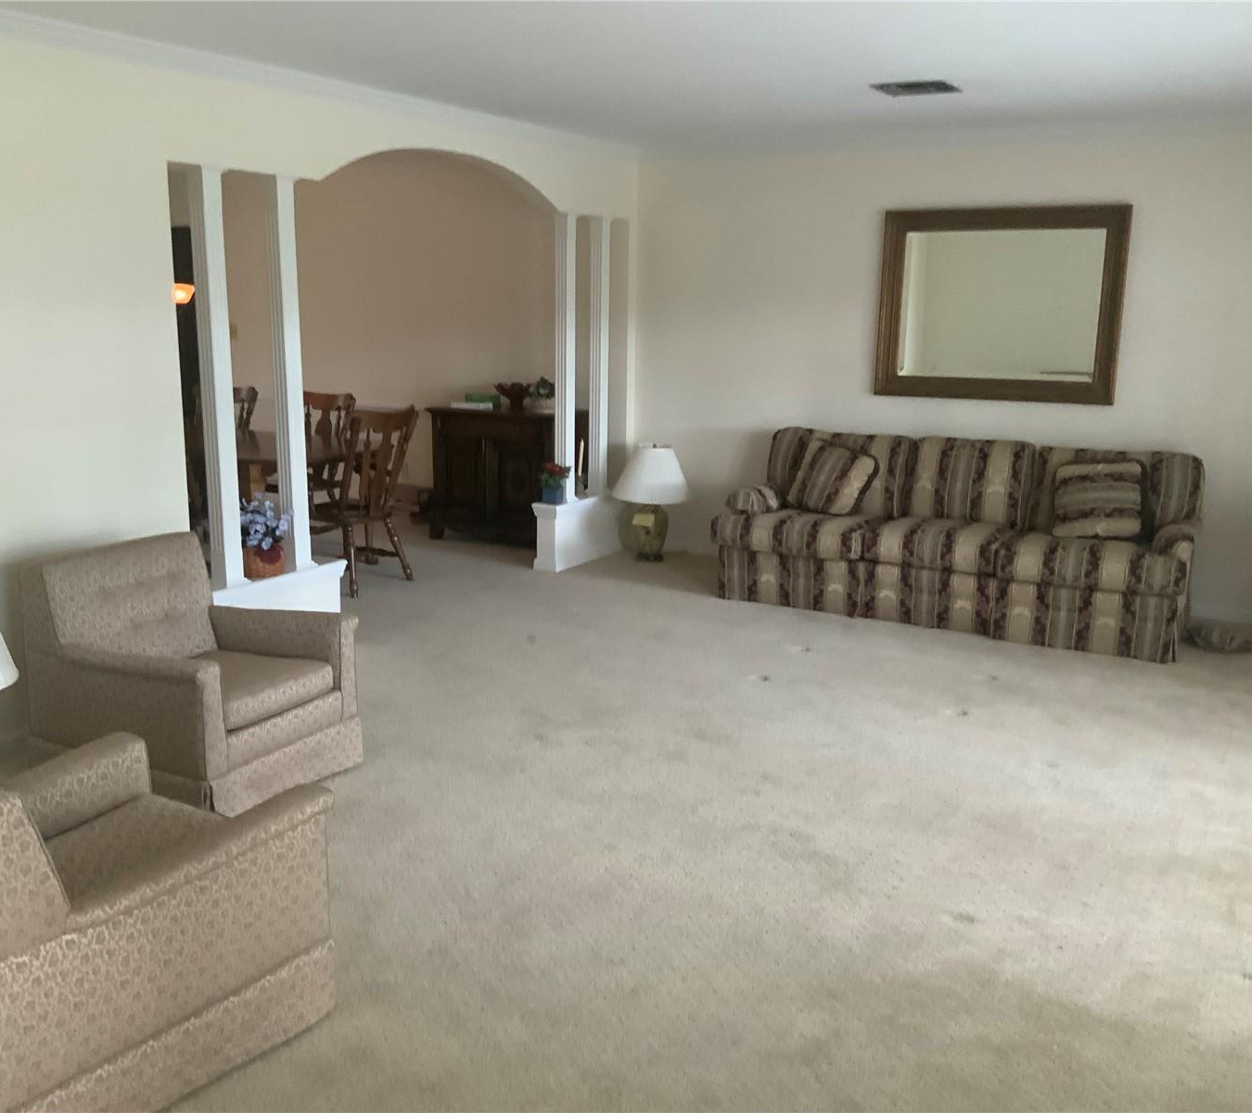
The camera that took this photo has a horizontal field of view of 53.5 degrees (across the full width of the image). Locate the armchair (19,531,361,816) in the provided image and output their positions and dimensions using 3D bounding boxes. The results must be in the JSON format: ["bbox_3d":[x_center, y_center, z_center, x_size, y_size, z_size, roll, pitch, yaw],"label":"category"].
[{"bbox_3d":[-1.408,0.363,4.067,0.830,0.725,0.680,7,13,30],"label":"armchair"}]

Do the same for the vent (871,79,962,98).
[{"bbox_3d":[1.237,-1.974,5.265,0.305,0.020,0.295,7,13,30],"label":"vent"}]

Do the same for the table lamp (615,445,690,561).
[{"bbox_3d":[0.155,-0.318,7.561,0.460,0.680,0.460,0,12,0],"label":"table lamp"}]

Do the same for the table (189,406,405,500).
[{"bbox_3d":[-2.198,-0.290,7.169,1.800,0.740,1.030,7,13,30],"label":"table"}]

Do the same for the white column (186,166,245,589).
[{"bbox_3d":[-1.640,-0.690,4.985,0.088,1.655,0.097,7,13,30],"label":"white column"}]

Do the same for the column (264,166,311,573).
[{"bbox_3d":[-1.446,-0.754,5.307,0.088,1.655,0.097,7,13,30],"label":"column"}]

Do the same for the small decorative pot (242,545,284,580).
[{"bbox_3d":[-1.562,0.011,5.356,0.180,0.135,0.180,0,12,0],"label":"small decorative pot"}]

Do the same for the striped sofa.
[{"bbox_3d":[1.664,-0.146,6.327,2.260,0.850,0.930,7,13,30],"label":"striped sofa"}]

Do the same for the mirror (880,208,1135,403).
[{"bbox_3d":[1.951,-1.317,6.548,1.265,0.995,0.050,7,13,30],"label":"mirror"}]

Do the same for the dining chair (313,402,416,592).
[{"bbox_3d":[-1.486,-0.317,6.807,0.550,0.955,0.500,7,13,30],"label":"dining chair"}]

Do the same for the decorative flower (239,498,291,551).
[{"bbox_3d":[-1.560,-0.146,5.324,0.240,0.240,0.250,7,13,30],"label":"decorative flower"}]

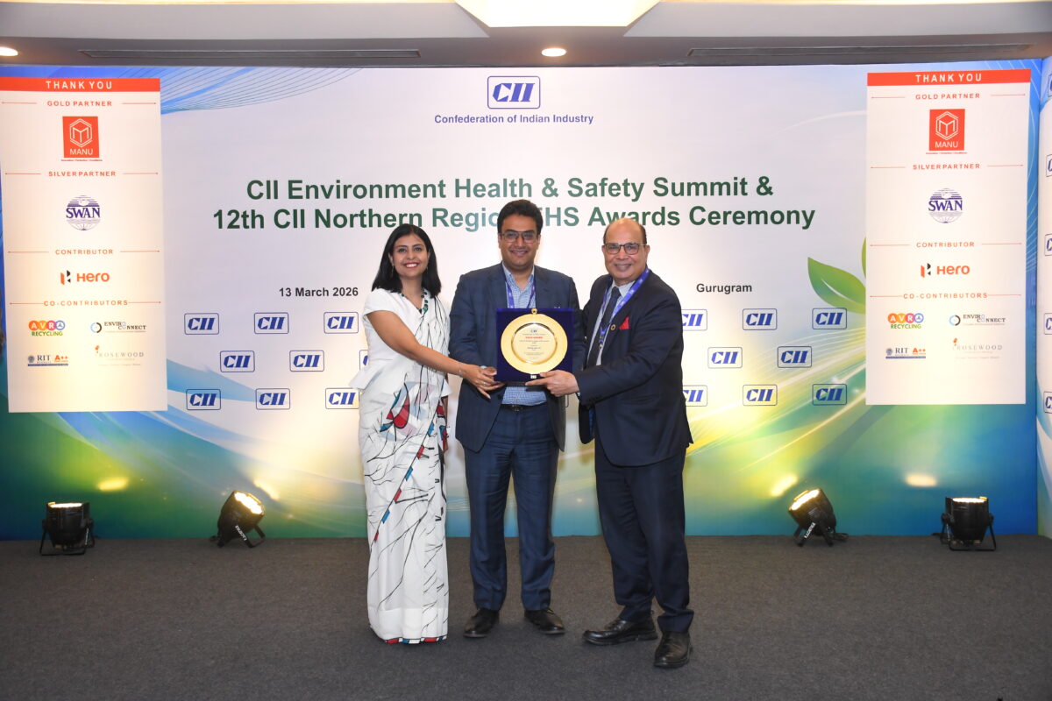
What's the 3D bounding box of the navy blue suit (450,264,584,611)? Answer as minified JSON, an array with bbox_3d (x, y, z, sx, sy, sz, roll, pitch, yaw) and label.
[{"bbox_3d":[-0.038,0.339,4.293,0.540,1.400,0.400,0,2,0],"label":"navy blue suit"}]

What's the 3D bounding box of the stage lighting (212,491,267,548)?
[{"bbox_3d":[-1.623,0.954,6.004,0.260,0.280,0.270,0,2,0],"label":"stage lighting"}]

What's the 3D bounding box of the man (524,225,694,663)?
[{"bbox_3d":[0.362,0.320,4.033,0.560,1.660,0.460,1,2,35],"label":"man"}]

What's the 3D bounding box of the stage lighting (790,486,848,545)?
[{"bbox_3d":[1.627,0.933,5.954,0.270,0.280,0.270,0,2,0],"label":"stage lighting"}]

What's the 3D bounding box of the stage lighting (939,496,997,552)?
[{"bbox_3d":[2.427,0.938,5.785,0.270,0.270,0.230,0,2,0],"label":"stage lighting"}]

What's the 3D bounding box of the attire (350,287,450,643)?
[{"bbox_3d":[-0.507,0.438,4.267,0.420,1.410,0.360,-1,2,-18],"label":"attire"}]

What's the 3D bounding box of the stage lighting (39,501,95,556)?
[{"bbox_3d":[-2.543,0.970,5.855,0.270,0.270,0.230,0,2,0],"label":"stage lighting"}]

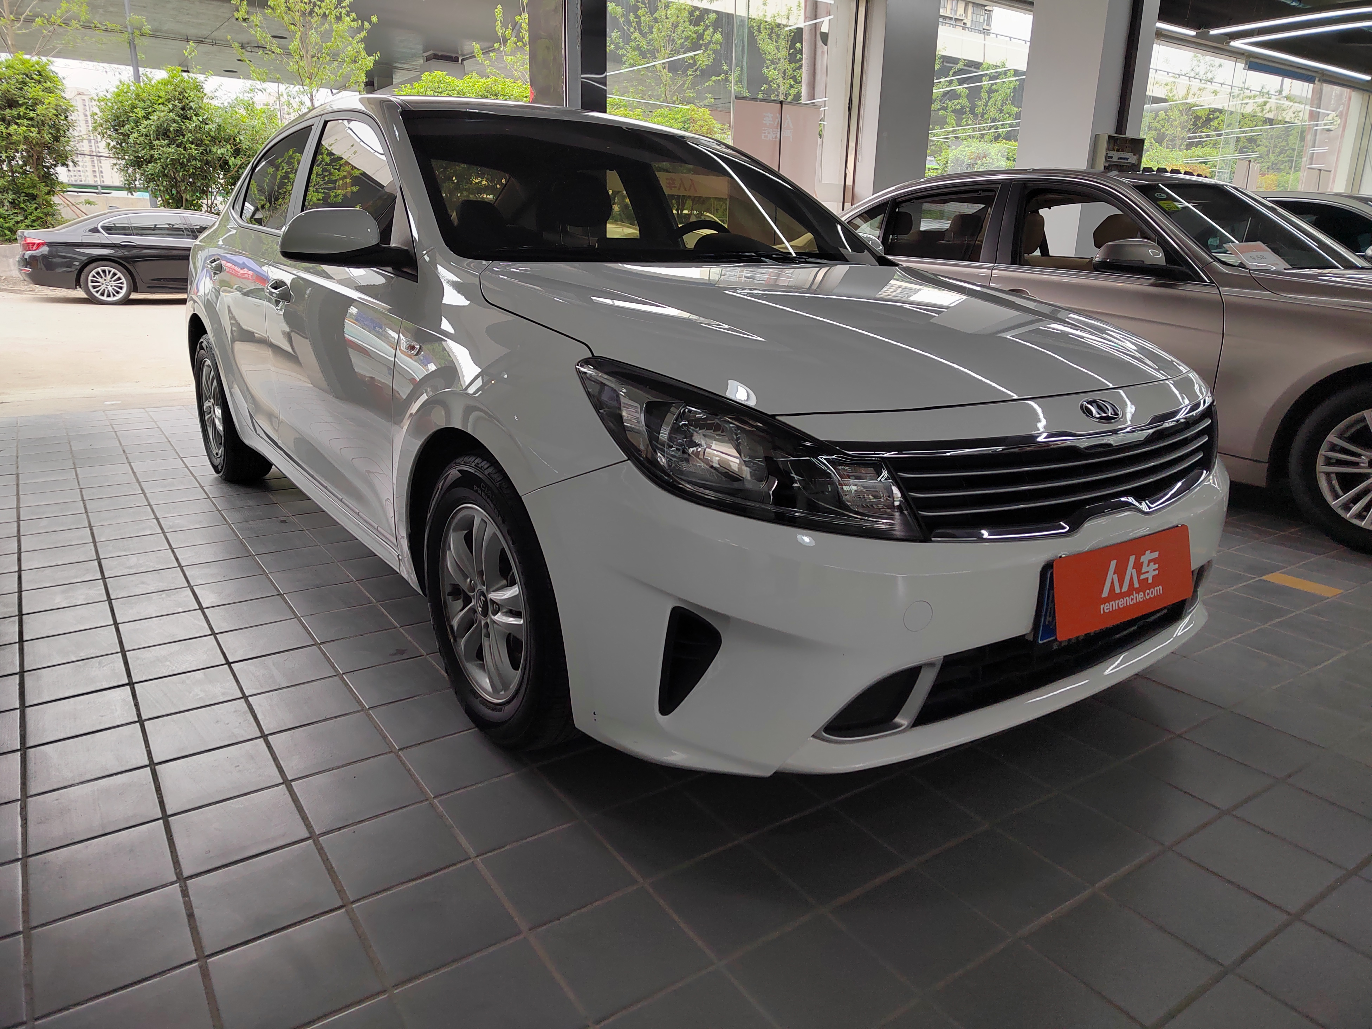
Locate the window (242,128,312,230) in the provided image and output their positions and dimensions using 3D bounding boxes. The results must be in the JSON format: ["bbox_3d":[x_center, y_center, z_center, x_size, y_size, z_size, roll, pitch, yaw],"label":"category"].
[{"bbox_3d":[-1.323,-1.082,2.959,0.050,0.345,0.620,17,3,-38],"label":"window"}]

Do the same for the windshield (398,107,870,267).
[{"bbox_3d":[-0.085,-0.878,2.497,1.370,0.140,0.815,-10,51,-36],"label":"windshield"}]

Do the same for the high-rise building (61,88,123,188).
[{"bbox_3d":[-357.937,-222.134,550.000,36.000,76.000,22.000,-9,19,-30],"label":"high-rise building"}]

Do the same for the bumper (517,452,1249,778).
[{"bbox_3d":[0.567,0.054,1.824,1.680,0.510,0.620,-10,20,-36],"label":"bumper"}]

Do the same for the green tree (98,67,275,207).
[{"bbox_3d":[-9.539,-6.869,17.466,3.300,3.150,2.800,-10,20,-34],"label":"green tree"}]

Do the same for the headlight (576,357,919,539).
[{"bbox_3d":[0.085,-0.103,1.432,0.401,0.237,0.460,-6,18,-26],"label":"headlight"}]

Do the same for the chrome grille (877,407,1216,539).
[{"bbox_3d":[0.723,-0.075,1.614,1.050,0.175,0.135,-11,21,-36],"label":"chrome grille"}]

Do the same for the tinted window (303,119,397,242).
[{"bbox_3d":[-0.861,-0.882,2.363,0.050,0.375,0.860,16,3,-41],"label":"tinted window"}]

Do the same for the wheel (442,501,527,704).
[{"bbox_3d":[-0.352,0.167,1.825,0.155,0.395,0.395,-10,20,-36],"label":"wheel"}]

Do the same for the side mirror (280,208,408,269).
[{"bbox_3d":[-0.732,-0.592,1.966,0.260,0.135,0.150,-11,21,-36],"label":"side mirror"}]

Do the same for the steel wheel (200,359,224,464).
[{"bbox_3d":[-1.890,-0.443,3.792,0.160,0.400,0.400,-10,20,-36],"label":"steel wheel"}]

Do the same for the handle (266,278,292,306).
[{"bbox_3d":[-1.153,-0.629,2.574,0.050,0.065,0.200,-11,21,-36],"label":"handle"}]

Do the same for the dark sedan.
[{"bbox_3d":[-8.151,-4.340,15.251,5.000,1.480,1.860,-10,20,-34],"label":"dark sedan"}]

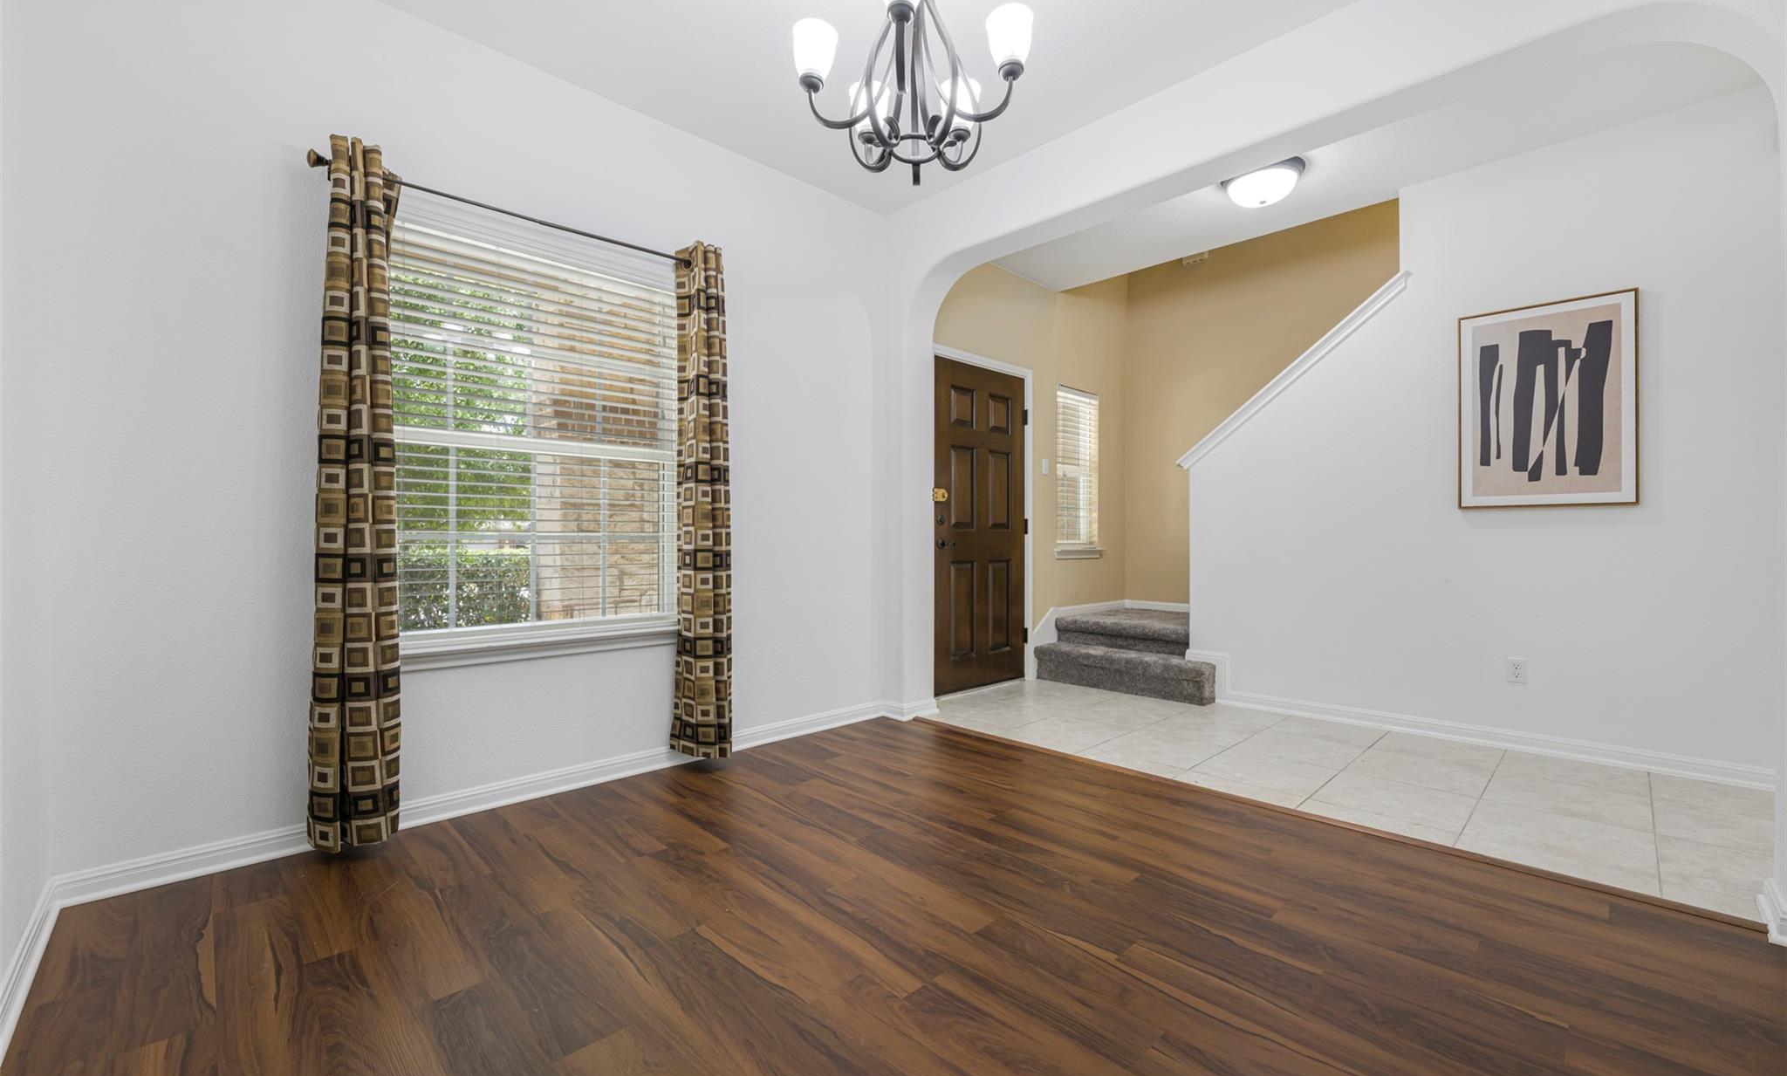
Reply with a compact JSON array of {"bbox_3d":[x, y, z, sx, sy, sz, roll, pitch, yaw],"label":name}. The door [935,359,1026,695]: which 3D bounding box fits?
[{"bbox_3d":[0.563,-0.054,4.430,0.920,2.030,0.050,0,0,-44],"label":"door"}]

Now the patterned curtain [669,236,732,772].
[{"bbox_3d":[-0.809,-0.150,2.947,0.225,2.160,0.145,0,0,-42],"label":"patterned curtain"}]

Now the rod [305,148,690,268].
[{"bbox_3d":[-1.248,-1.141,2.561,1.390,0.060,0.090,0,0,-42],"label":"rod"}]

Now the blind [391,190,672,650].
[{"bbox_3d":[-1.339,-0.416,2.645,1.100,1.490,0.060,0,0,-42],"label":"blind"}]

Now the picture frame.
[{"bbox_3d":[2.949,-0.601,3.155,0.035,0.920,0.600,0,0,-44],"label":"picture frame"}]

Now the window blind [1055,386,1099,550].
[{"bbox_3d":[1.380,-0.501,5.241,0.600,1.210,0.080,0,0,-44],"label":"window blind"}]

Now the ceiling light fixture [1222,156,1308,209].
[{"bbox_3d":[1.799,-1.703,3.376,0.360,0.140,0.360,0,0,-44],"label":"ceiling light fixture"}]

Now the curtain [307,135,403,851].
[{"bbox_3d":[-1.670,-0.139,2.164,0.225,2.140,0.145,0,0,-42],"label":"curtain"}]

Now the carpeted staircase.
[{"bbox_3d":[1.849,0.797,4.862,1.220,0.370,1.130,0,0,-44],"label":"carpeted staircase"}]

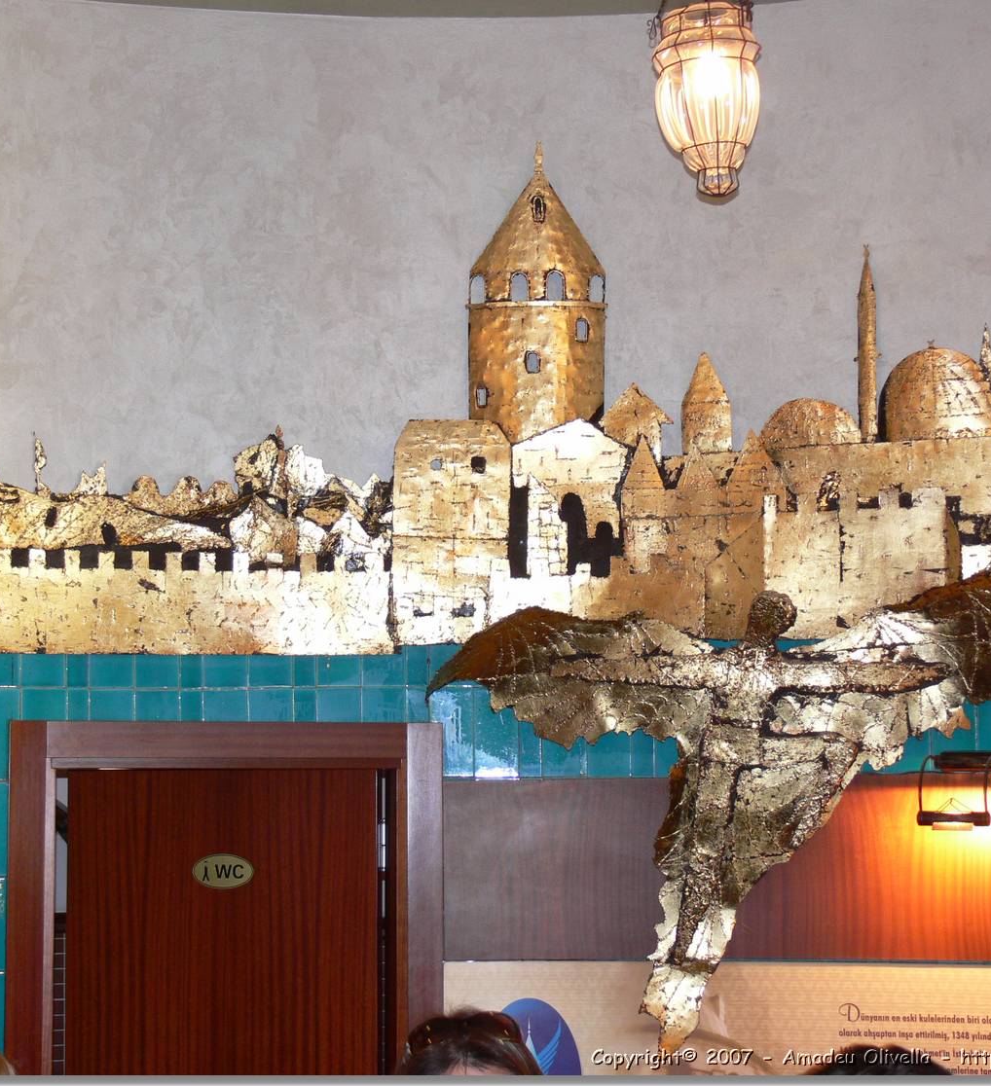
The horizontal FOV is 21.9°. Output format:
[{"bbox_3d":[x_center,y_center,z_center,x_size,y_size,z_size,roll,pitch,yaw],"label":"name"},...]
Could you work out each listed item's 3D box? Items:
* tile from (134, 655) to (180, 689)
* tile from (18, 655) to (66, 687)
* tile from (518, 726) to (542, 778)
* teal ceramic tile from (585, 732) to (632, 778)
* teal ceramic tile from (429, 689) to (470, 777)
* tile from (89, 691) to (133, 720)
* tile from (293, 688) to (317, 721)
[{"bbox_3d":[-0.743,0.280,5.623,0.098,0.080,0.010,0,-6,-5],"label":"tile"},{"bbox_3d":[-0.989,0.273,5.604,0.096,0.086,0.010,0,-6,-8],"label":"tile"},{"bbox_3d":[0.077,0.414,5.590,0.047,0.194,0.009,-1,-6,5],"label":"tile"},{"bbox_3d":[0.248,0.416,5.576,0.098,0.195,0.010,-1,-6,9],"label":"teal ceramic tile"},{"bbox_3d":[-0.096,0.418,5.635,0.096,0.200,0.010,-1,-6,3],"label":"teal ceramic tile"},{"bbox_3d":[-0.840,0.355,5.605,0.098,0.070,0.010,0,-6,-7],"label":"tile"},{"bbox_3d":[-0.415,0.355,5.612,0.050,0.072,0.009,0,-6,-1],"label":"tile"}]

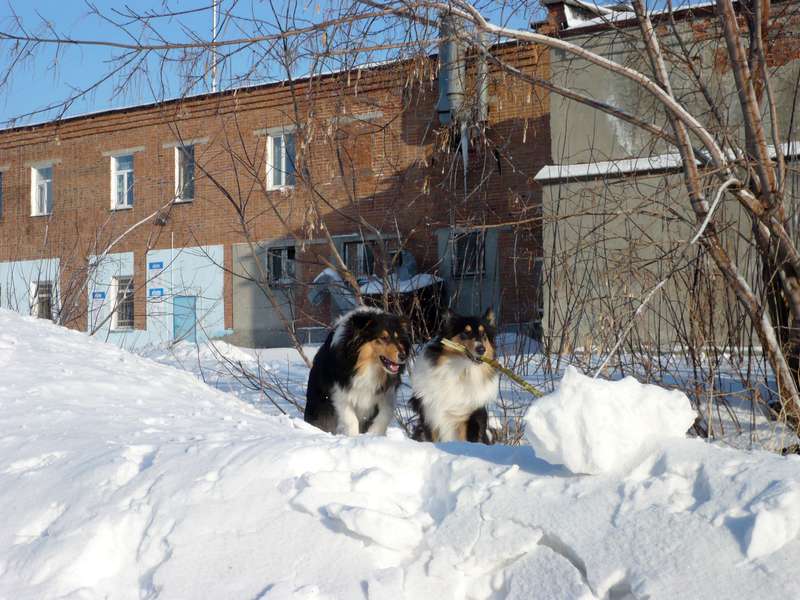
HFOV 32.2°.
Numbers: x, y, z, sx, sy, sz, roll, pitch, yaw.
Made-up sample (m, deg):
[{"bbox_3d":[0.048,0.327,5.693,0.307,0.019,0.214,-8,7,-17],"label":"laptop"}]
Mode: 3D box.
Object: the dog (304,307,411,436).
[{"bbox_3d":[-0.229,0.387,7.300,0.410,0.700,0.700,1,-3,-33],"label":"dog"}]

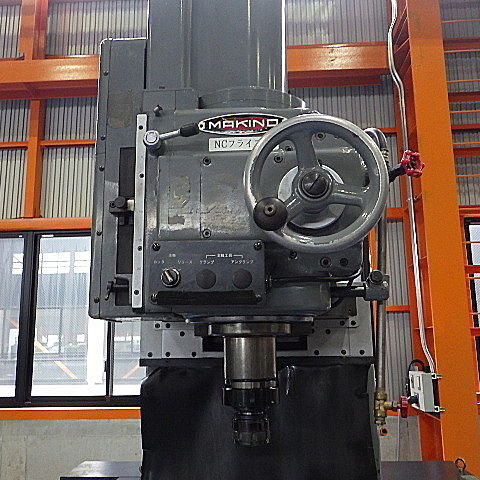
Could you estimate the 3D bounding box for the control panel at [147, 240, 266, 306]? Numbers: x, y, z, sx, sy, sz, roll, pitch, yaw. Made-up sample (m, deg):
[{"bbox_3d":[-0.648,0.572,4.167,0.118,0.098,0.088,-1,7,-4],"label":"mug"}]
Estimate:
[{"bbox_3d":[-0.052,0.053,0.835,0.185,0.106,0.040,-1,-11,1],"label":"control panel"}]

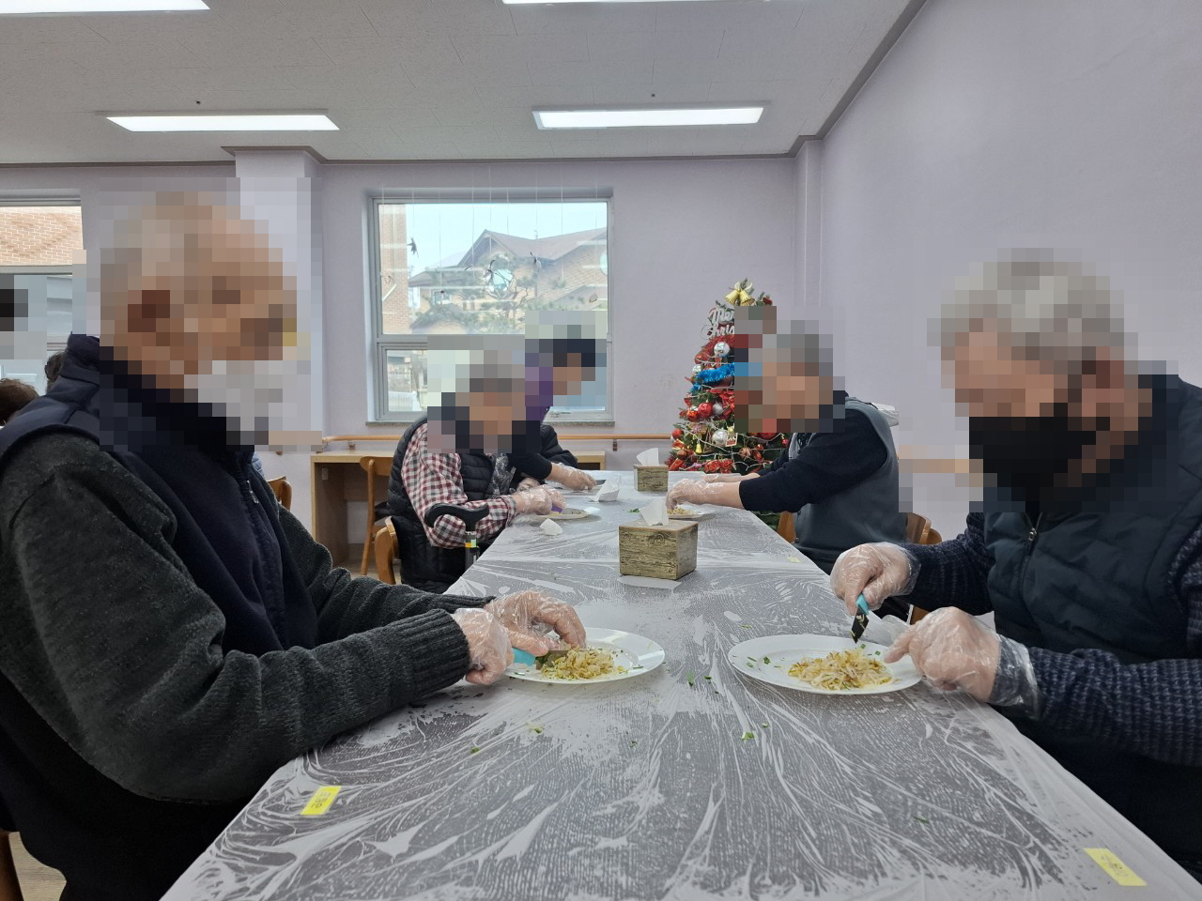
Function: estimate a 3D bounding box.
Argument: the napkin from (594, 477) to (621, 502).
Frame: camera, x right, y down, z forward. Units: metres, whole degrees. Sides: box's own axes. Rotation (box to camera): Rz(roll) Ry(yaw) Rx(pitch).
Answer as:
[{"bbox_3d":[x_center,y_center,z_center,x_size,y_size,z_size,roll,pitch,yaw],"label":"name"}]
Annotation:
[{"bbox_3d":[0.021,0.123,2.612,0.085,0.078,0.060,0,3,2],"label":"napkin"}]

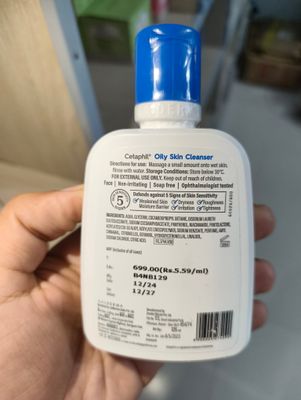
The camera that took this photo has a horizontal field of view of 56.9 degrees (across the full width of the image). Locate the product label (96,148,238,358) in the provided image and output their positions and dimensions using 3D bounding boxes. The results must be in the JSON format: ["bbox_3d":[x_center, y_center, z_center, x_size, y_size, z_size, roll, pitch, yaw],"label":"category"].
[{"bbox_3d":[0.005,0.021,0.106,0.058,0.081,0.006,2,12,5],"label":"product label"}]

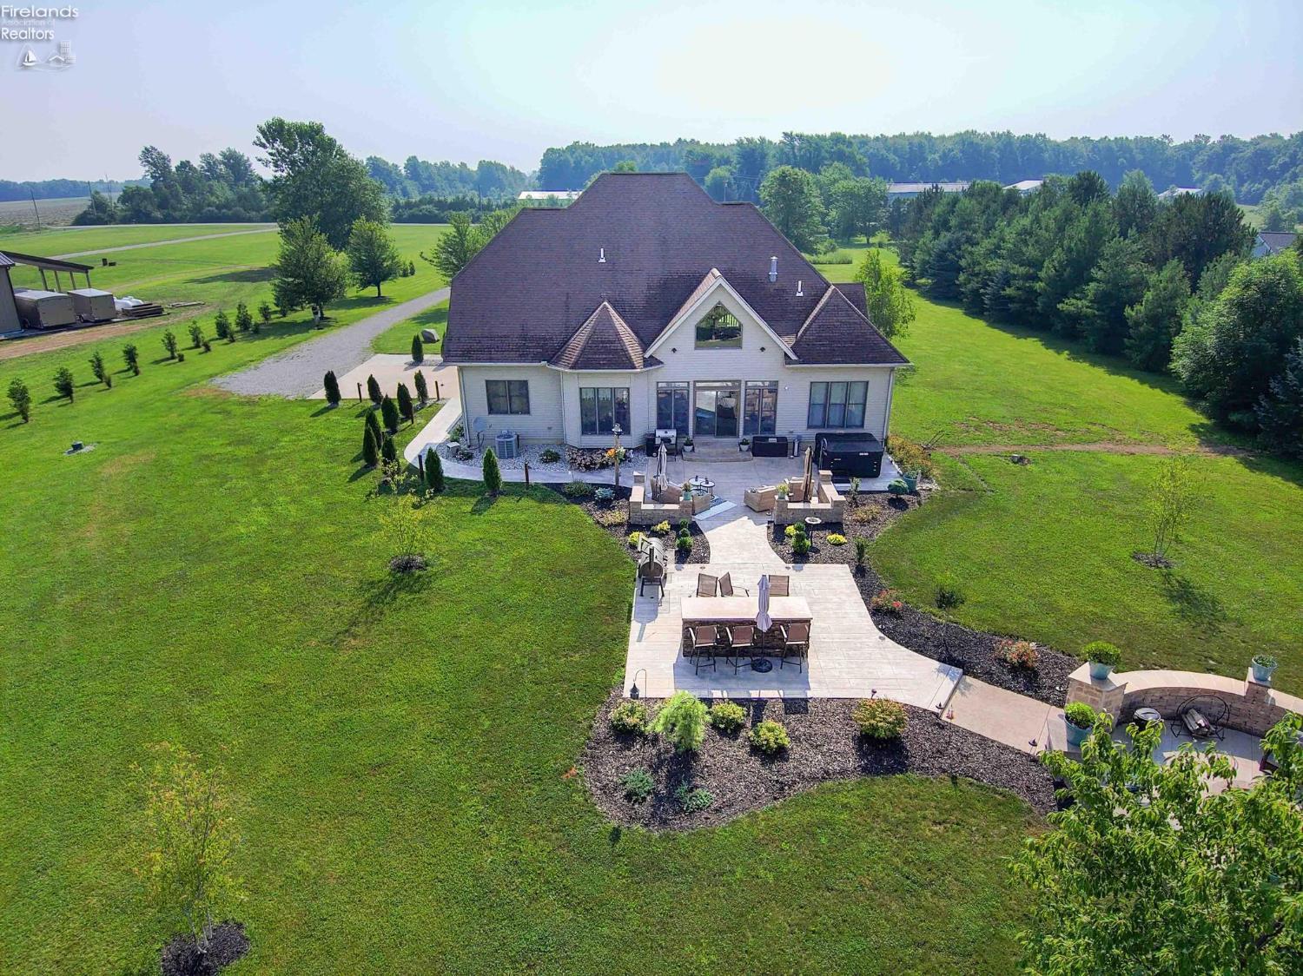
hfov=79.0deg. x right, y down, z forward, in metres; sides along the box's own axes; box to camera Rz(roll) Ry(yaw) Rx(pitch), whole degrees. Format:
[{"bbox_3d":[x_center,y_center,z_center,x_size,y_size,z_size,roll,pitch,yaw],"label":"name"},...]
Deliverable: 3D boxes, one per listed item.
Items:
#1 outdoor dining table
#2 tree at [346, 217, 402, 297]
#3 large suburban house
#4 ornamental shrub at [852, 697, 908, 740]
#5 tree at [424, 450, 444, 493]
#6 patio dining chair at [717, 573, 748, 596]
[{"bbox_3d":[2.096,3.149,17.738,2.845,1.070,1.010,0,21,1],"label":"outdoor dining table"},{"bbox_3d":[-23.050,-19.101,65.493,4.500,6.400,4.400,0,23,1],"label":"tree"},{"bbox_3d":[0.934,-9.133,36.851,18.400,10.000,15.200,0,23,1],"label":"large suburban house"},{"bbox_3d":[4.389,4.407,15.182,1.040,0.640,1.040,0,21,1],"label":"ornamental shrub"},{"bbox_3d":[-7.428,-0.618,27.013,0.620,1.520,0.620,0,21,1],"label":"tree"},{"bbox_3d":[2.044,2.630,19.202,0.660,0.980,0.600,9,23,24],"label":"patio dining chair"}]

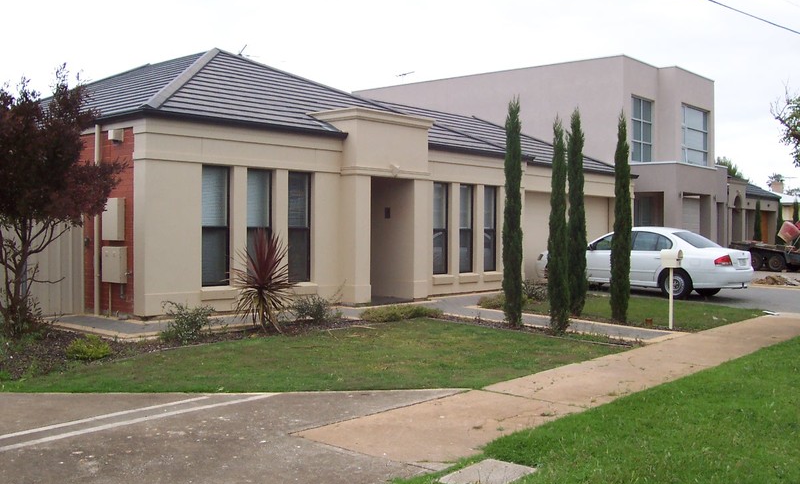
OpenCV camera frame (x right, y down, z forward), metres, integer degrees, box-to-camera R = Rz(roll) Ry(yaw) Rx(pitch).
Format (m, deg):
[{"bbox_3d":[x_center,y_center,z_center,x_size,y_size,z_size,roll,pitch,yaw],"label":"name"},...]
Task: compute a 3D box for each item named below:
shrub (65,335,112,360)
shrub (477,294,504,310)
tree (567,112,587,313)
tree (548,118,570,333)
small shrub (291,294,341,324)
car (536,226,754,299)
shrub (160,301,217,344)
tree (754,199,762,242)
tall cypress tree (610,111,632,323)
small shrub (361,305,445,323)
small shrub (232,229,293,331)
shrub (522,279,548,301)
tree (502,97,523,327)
[{"bbox_3d":[-3.188,1.052,8.779,0.470,0.250,0.420,0,1,0],"label":"shrub"},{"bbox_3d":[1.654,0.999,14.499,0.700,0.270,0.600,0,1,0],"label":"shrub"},{"bbox_3d":[2.907,-0.491,13.984,0.350,3.380,0.350,0,1,0],"label":"tree"},{"bbox_3d":[2.254,-0.249,12.006,0.330,3.000,0.330,0,1,0],"label":"tree"},{"bbox_3d":[-1.320,0.986,13.218,0.740,0.440,0.650,0,1,-6],"label":"small shrub"},{"bbox_3d":[5.300,0.420,19.170,4.920,1.450,1.870,1,1,41],"label":"car"},{"bbox_3d":[-2.485,0.913,10.048,0.660,0.480,0.600,0,1,0],"label":"shrub"},{"bbox_3d":[14.457,-0.374,34.512,0.350,2.600,0.350,0,1,0],"label":"tree"},{"bbox_3d":[3.584,-0.389,13.751,0.340,3.340,0.340,1,1,42],"label":"tall cypress tree"},{"bbox_3d":[0.025,1.102,13.629,1.270,0.220,0.750,0,1,-25],"label":"small shrub"},{"bbox_3d":[-1.971,0.510,12.289,0.880,1.440,0.920,1,1,0],"label":"small shrub"},{"bbox_3d":[2.600,0.885,16.398,0.600,0.420,0.550,0,1,0],"label":"shrub"},{"bbox_3d":[1.726,-0.453,12.972,0.310,3.430,0.310,1,1,0],"label":"tree"}]

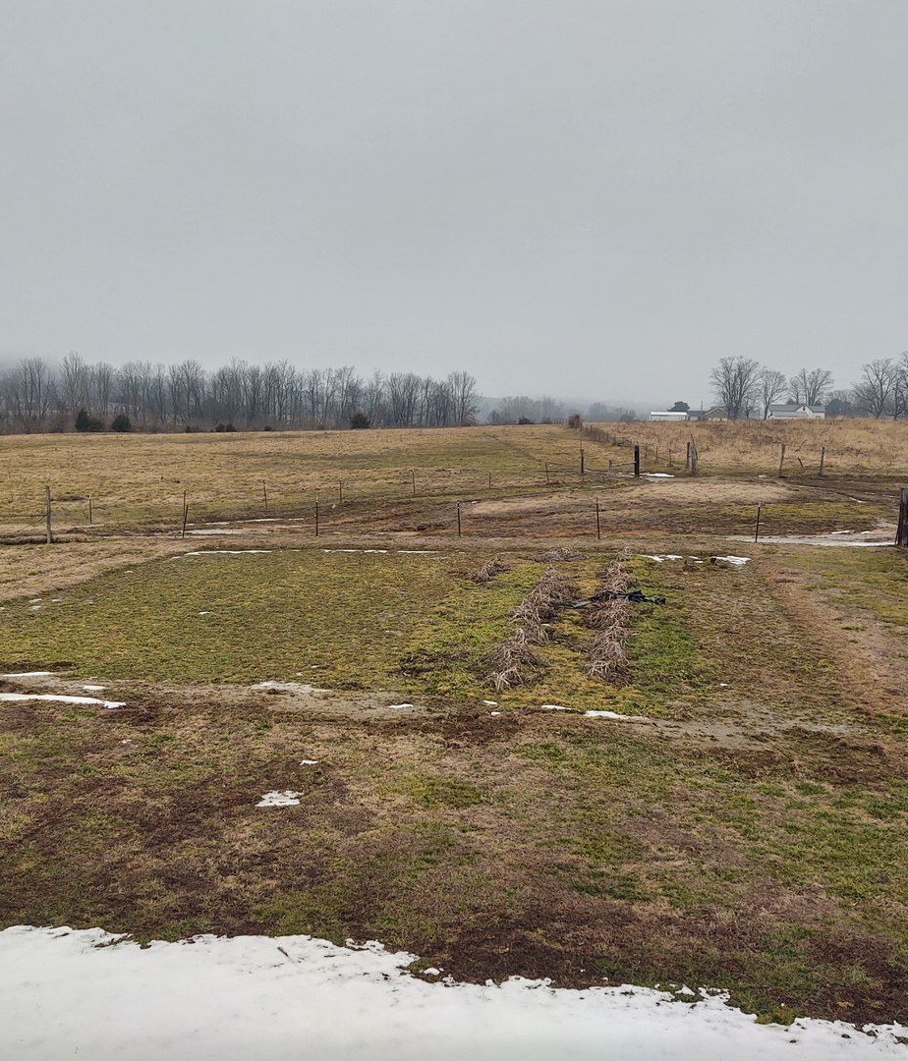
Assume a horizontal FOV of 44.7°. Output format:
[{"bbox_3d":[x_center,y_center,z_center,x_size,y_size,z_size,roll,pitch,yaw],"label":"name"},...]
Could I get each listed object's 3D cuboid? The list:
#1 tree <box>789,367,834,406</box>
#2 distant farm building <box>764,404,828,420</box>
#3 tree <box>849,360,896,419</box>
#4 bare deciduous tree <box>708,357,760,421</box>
[{"bbox_3d":[111.960,-42.500,345.000,14.170,16.930,13.460,0,6,0],"label":"tree"},{"bbox_3d":[99.040,-34.050,320.000,16.500,5.290,10.000,0,6,5],"label":"distant farm building"},{"bbox_3d":[112.130,-37.670,295.000,12.410,16.550,11.170,0,6,0],"label":"tree"},{"bbox_3d":[77.750,-39.260,305.000,14.050,17.720,12.650,0,6,0],"label":"bare deciduous tree"}]

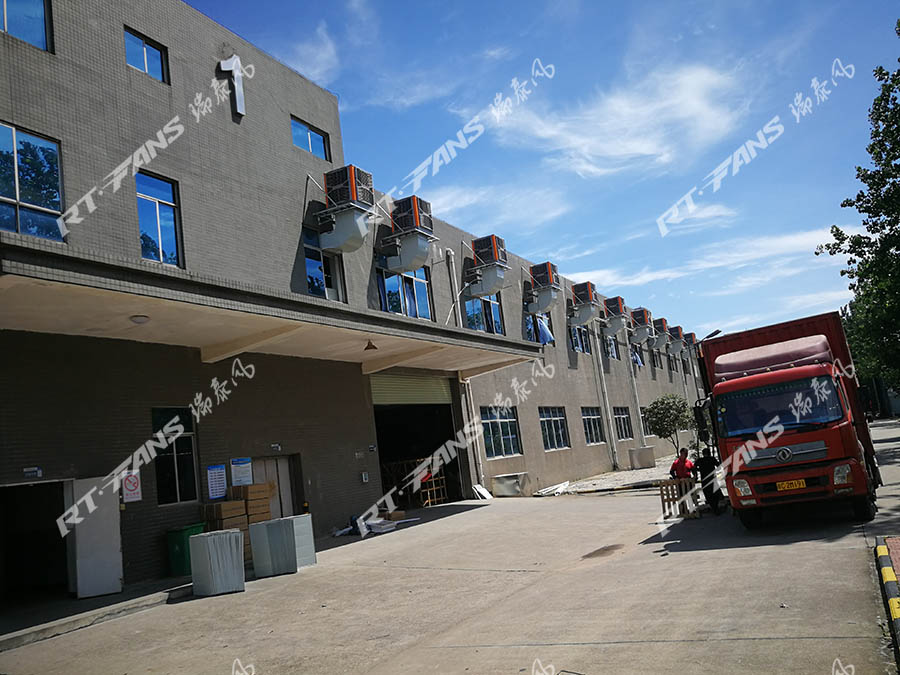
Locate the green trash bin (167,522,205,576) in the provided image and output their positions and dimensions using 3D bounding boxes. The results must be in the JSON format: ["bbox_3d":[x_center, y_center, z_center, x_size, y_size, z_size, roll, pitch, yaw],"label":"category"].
[{"bbox_3d":[-5.110,4.128,13.743,0.500,0.920,0.570,-12,-11,28],"label":"green trash bin"}]

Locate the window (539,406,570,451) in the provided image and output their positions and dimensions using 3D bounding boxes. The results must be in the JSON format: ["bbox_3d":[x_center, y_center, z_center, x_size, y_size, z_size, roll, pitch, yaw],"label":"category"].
[{"bbox_3d":[5.016,4.354,33.625,0.180,2.040,3.400,-12,-11,28],"label":"window"}]

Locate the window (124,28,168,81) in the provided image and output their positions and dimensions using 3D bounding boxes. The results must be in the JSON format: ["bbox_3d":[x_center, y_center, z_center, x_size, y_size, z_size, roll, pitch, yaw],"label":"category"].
[{"bbox_3d":[-7.574,-6.990,17.511,0.150,1.039,1.239,-13,-11,28],"label":"window"}]

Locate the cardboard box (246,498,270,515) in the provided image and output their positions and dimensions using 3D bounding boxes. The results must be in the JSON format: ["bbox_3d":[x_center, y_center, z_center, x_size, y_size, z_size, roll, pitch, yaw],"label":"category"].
[{"bbox_3d":[-4.240,3.617,14.963,0.460,0.300,0.610,-12,-11,28],"label":"cardboard box"}]

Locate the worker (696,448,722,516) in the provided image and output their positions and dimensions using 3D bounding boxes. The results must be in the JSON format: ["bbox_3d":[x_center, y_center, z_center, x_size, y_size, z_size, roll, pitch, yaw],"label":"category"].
[{"bbox_3d":[6.320,3.476,17.055,0.550,1.591,0.360,-10,-10,18],"label":"worker"}]

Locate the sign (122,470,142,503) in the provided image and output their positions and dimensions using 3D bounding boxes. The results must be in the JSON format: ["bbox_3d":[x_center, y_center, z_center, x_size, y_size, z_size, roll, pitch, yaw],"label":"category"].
[{"bbox_3d":[-6.245,2.924,13.830,0.020,0.611,0.368,-12,-11,28],"label":"sign"}]

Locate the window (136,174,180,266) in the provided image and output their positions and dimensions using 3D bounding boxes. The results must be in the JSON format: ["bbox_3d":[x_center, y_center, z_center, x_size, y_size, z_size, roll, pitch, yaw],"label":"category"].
[{"bbox_3d":[-6.491,-2.610,15.678,0.160,2.076,1.132,-12,-11,28],"label":"window"}]

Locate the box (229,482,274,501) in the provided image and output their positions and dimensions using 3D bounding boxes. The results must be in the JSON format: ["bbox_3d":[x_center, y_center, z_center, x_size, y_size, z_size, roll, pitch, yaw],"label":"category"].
[{"bbox_3d":[-4.281,3.331,15.026,0.480,0.290,0.610,-12,-11,28],"label":"box"}]

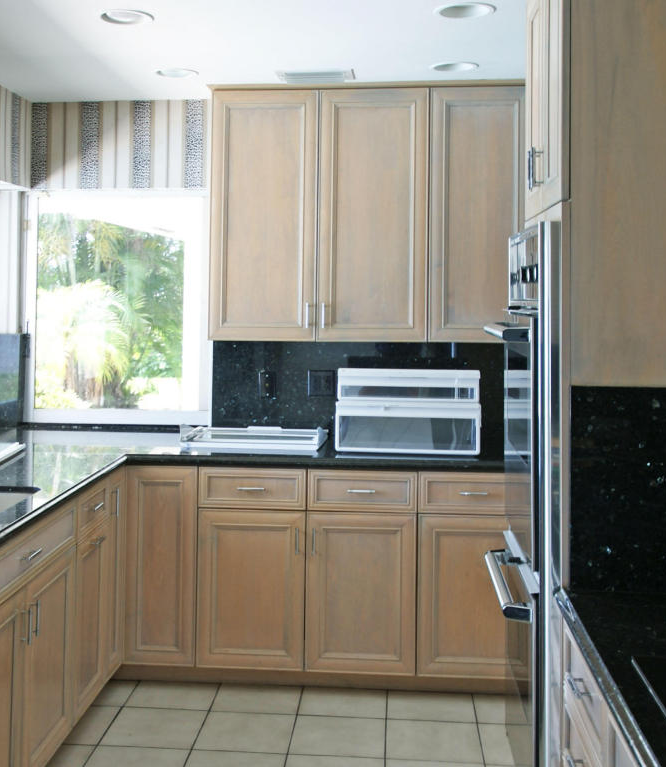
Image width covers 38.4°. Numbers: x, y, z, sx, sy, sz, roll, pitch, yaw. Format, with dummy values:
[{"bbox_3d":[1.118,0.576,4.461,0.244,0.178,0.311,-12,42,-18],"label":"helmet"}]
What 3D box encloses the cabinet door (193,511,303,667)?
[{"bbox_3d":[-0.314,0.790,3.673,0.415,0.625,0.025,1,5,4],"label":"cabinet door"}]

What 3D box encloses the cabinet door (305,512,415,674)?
[{"bbox_3d":[0.105,0.800,3.646,0.415,0.625,0.025,1,5,4],"label":"cabinet door"}]

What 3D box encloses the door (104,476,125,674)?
[{"bbox_3d":[-0.806,0.705,3.502,0.024,0.769,0.230,1,6,4],"label":"door"}]

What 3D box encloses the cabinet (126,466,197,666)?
[{"bbox_3d":[-0.649,0.695,3.617,0.275,0.769,0.024,1,6,4],"label":"cabinet"}]

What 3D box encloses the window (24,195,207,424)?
[{"bbox_3d":[-0.921,-0.319,4.090,0.806,0.995,0.080,1,6,4],"label":"window"}]

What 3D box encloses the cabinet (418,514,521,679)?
[{"bbox_3d":[0.540,0.765,3.796,0.415,0.612,0.535,1,6,4],"label":"cabinet"}]

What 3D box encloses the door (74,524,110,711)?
[{"bbox_3d":[-0.841,0.814,3.316,0.025,0.600,0.355,1,5,4],"label":"door"}]

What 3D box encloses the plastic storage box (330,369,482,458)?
[{"bbox_3d":[0.290,0.105,3.732,0.545,0.291,0.370,1,6,4],"label":"plastic storage box"}]

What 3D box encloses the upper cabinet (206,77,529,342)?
[{"bbox_3d":[0.155,-0.658,3.793,1.254,0.972,0.320,1,6,4],"label":"upper cabinet"}]

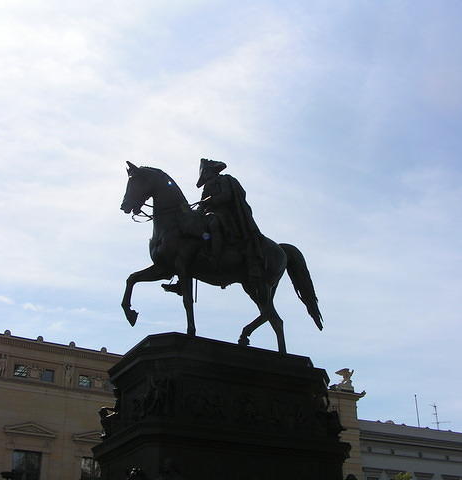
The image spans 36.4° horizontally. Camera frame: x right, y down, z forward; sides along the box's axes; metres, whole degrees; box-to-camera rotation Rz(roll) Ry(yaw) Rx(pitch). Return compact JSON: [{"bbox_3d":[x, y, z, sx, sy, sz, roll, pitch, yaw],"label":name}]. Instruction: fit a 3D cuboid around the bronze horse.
[{"bbox_3d":[-0.138,0.396,18.360,5.800,5.750,1.850,14,-31,-24],"label":"bronze horse"}]

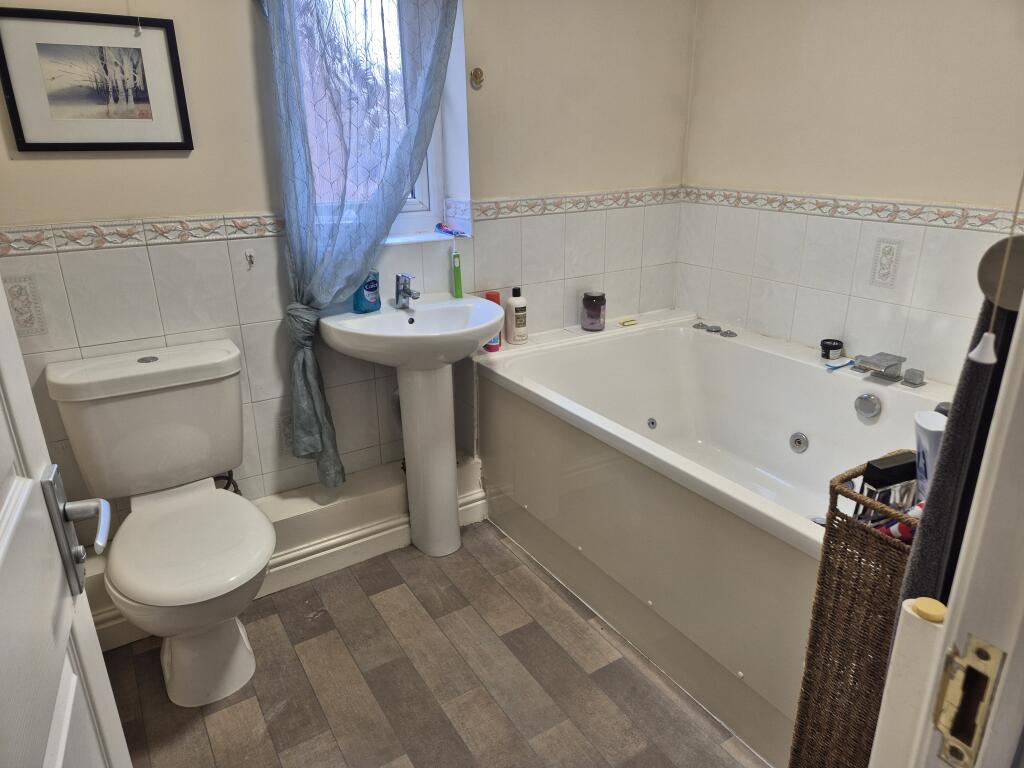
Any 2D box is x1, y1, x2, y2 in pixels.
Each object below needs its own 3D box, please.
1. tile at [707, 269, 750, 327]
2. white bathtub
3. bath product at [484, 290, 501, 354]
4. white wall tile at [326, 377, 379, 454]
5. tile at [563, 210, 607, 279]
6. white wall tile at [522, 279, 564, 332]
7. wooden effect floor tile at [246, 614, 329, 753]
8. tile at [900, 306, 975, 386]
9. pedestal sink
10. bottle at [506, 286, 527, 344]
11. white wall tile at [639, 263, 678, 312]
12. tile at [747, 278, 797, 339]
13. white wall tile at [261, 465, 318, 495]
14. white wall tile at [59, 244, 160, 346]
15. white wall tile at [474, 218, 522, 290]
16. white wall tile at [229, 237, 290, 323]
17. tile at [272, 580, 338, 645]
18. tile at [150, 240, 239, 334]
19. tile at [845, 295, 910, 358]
[{"bbox_3d":[0.884,-0.348,2.760,0.010,0.206,0.200,-13,23,-31],"label":"tile"},{"bbox_3d":[0.778,0.340,2.034,1.085,0.600,1.710,-12,23,-30],"label":"white bathtub"},{"bbox_3d":[-0.070,-0.224,2.439,0.058,0.215,0.054,-1,20,-2],"label":"bath product"},{"bbox_3d":[-0.559,0.119,2.328,0.203,0.251,0.010,-13,23,-31],"label":"white wall tile"},{"bbox_3d":[0.287,-0.541,2.629,0.200,0.247,0.012,-13,23,-31],"label":"tile"},{"bbox_3d":[0.121,-0.287,2.602,0.200,0.212,0.012,-13,23,-31],"label":"white wall tile"},{"bbox_3d":[-0.606,0.759,1.774,0.117,0.010,0.490,-12,23,-29],"label":"wooden effect floor tile"},{"bbox_3d":[1.324,-0.112,2.118,0.010,0.224,0.199,-13,23,-31],"label":"tile"},{"bbox_3d":[-0.275,0.175,2.200,0.556,0.821,0.467,-13,23,-31],"label":"pedestal sink"},{"bbox_3d":[0.019,-0.247,2.435,0.069,0.199,0.047,-13,23,-31],"label":"bottle"},{"bbox_3d":[0.627,-0.409,2.936,0.208,0.206,0.010,-13,23,-31],"label":"white wall tile"},{"bbox_3d":[0.996,-0.292,2.601,0.010,0.206,0.200,-13,23,-31],"label":"tile"},{"bbox_3d":[-0.728,0.315,2.277,0.203,0.078,0.010,-13,23,-31],"label":"white wall tile"},{"bbox_3d":[-1.056,-0.232,1.808,0.200,0.247,0.010,-13,23,-31],"label":"white wall tile"},{"bbox_3d":[-0.049,-0.463,2.419,0.200,0.247,0.012,-13,23,-31],"label":"white wall tile"},{"bbox_3d":[-0.716,-0.307,2.003,0.193,0.247,0.012,-13,23,-31],"label":"white wall tile"},{"bbox_3d":[-0.618,0.675,2.007,0.118,0.010,0.257,-12,23,-29],"label":"tile"},{"bbox_3d":[-0.888,-0.271,1.912,0.200,0.247,0.010,-13,23,-31],"label":"tile"},{"bbox_3d":[1.213,-0.168,2.276,0.010,0.224,0.199,-13,23,-31],"label":"tile"}]

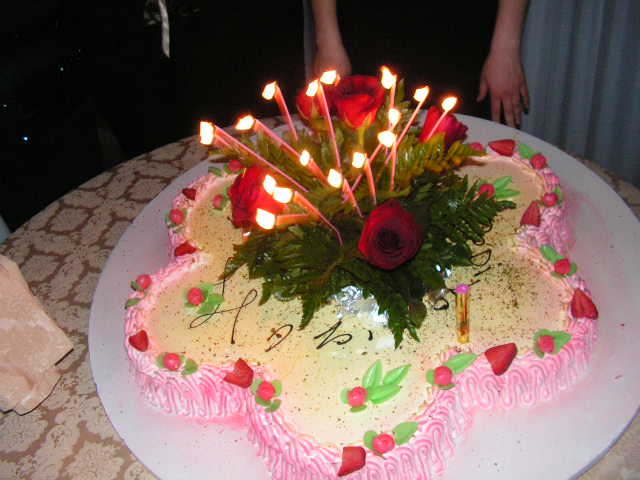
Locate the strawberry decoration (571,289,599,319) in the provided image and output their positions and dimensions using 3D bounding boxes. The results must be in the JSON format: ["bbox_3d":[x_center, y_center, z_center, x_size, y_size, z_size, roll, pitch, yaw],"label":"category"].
[{"bbox_3d":[0.295,0.071,0.742,0.030,0.018,0.038,4,50,3],"label":"strawberry decoration"}]

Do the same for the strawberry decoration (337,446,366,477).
[{"bbox_3d":[0.031,0.237,0.709,0.028,0.017,0.037,25,53,32],"label":"strawberry decoration"}]

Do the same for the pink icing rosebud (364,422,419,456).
[{"bbox_3d":[0.071,0.201,0.666,0.051,0.018,0.027,-15,43,-5],"label":"pink icing rosebud"}]

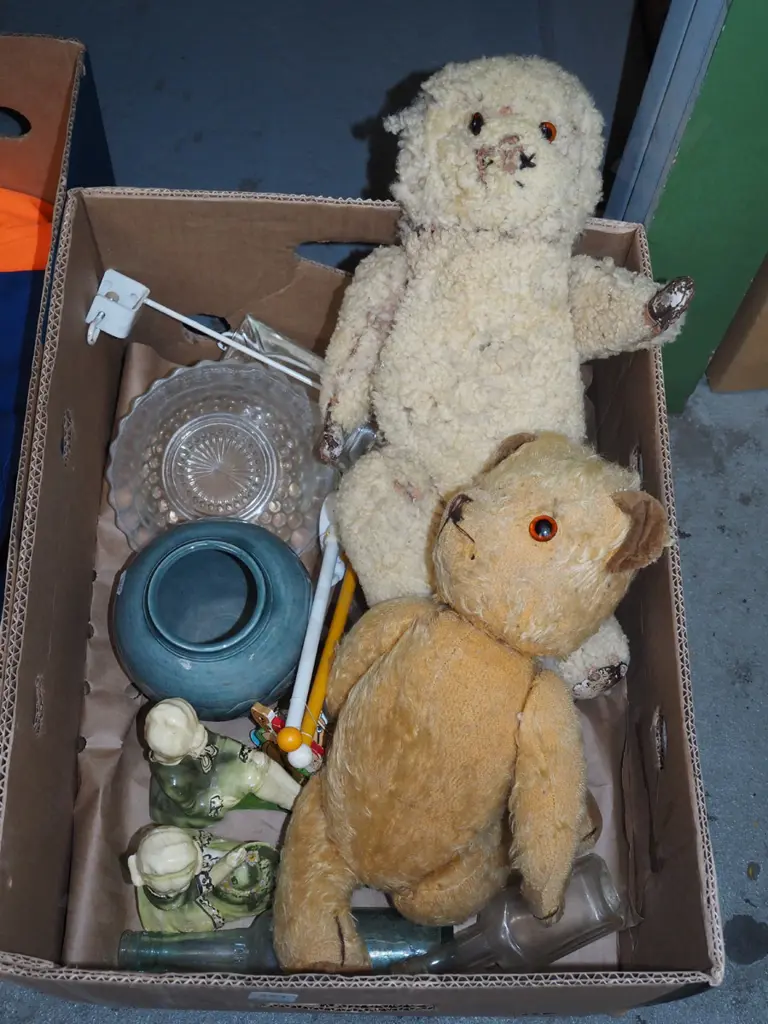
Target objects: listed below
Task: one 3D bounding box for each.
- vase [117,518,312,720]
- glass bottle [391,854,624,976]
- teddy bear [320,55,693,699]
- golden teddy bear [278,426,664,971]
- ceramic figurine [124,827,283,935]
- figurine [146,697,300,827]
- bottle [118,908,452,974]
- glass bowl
[{"bbox_3d":[-0.128,0.079,0.919,0.146,0.108,0.146,1,67,-2],"label":"vase"},{"bbox_3d":[0.083,0.286,0.853,0.165,0.054,0.056,-12,68,-18],"label":"glass bottle"},{"bbox_3d":[0.086,-0.077,0.874,0.253,0.449,0.191,4,29,-4],"label":"teddy bear"},{"bbox_3d":[0.064,0.137,0.833,0.210,0.150,0.375,16,89,6],"label":"golden teddy bear"},{"bbox_3d":[-0.121,0.248,0.846,0.100,0.108,0.065,-5,67,-5],"label":"ceramic figurine"},{"bbox_3d":[-0.119,0.190,0.871,0.109,0.108,0.074,29,69,9],"label":"figurine"},{"bbox_3d":[-0.067,0.300,0.854,0.230,0.058,0.058,1,67,-2],"label":"bottle"},{"bbox_3d":[-0.127,-0.033,0.965,0.175,0.058,0.175,0,93,-7],"label":"glass bowl"}]

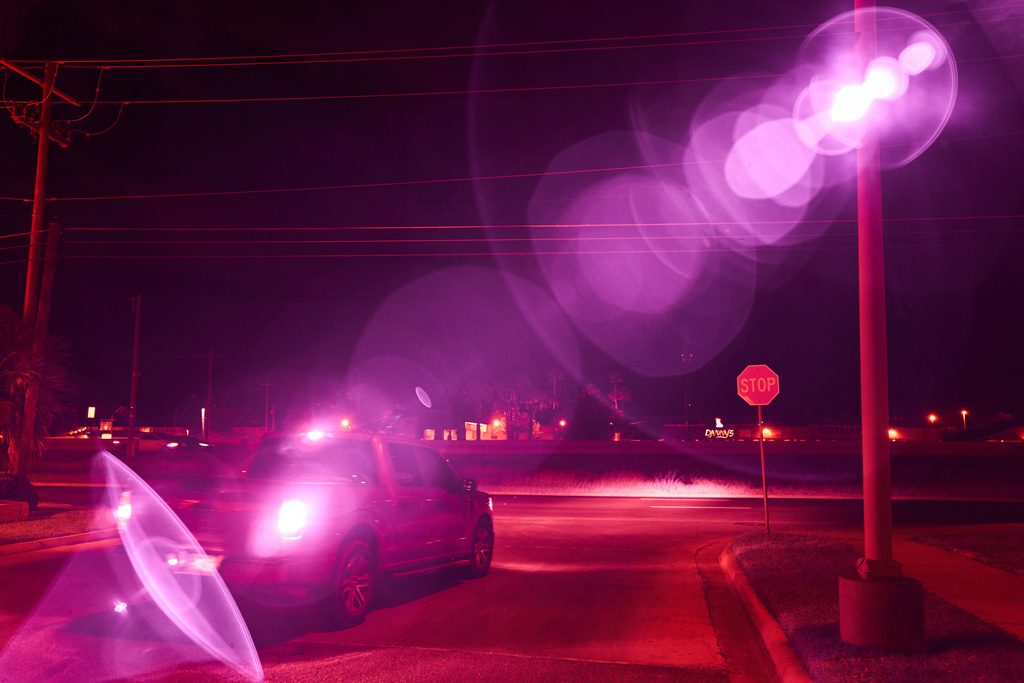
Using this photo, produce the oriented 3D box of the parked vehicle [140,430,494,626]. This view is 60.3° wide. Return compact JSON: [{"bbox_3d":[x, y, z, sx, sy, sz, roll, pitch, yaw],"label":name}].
[{"bbox_3d":[-1.942,2.103,10.762,2.100,1.950,5.850,-2,-8,18],"label":"parked vehicle"}]

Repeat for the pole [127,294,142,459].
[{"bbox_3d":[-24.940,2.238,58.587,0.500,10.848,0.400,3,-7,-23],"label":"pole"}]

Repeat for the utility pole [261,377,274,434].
[{"bbox_3d":[-43.096,11.978,155.629,2.200,11.620,0.400,2,-6,-15],"label":"utility pole"}]

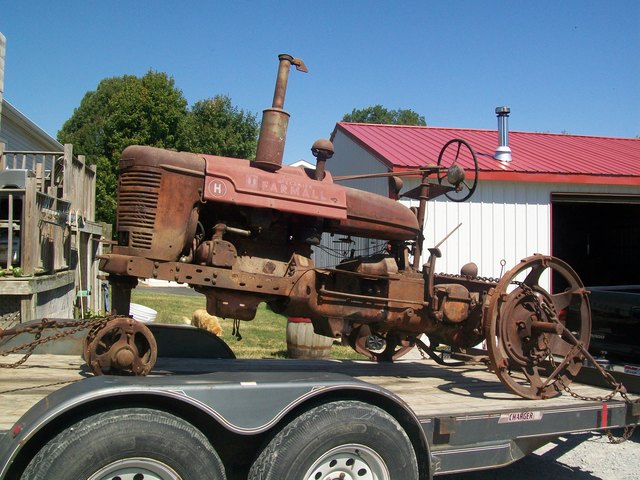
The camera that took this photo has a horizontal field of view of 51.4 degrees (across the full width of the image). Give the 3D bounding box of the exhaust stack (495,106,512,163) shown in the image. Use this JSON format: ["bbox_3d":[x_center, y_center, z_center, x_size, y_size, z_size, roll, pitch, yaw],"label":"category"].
[{"bbox_3d":[3.710,-2.130,13.450,0.360,1.140,0.360,1,-2,-12],"label":"exhaust stack"}]

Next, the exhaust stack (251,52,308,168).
[{"bbox_3d":[-0.224,-0.776,4.071,0.238,0.705,0.166,11,-6,-25],"label":"exhaust stack"}]

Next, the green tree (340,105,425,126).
[{"bbox_3d":[3.680,-2.500,38.000,7.000,10.400,7.000,0,-2,6],"label":"green tree"}]

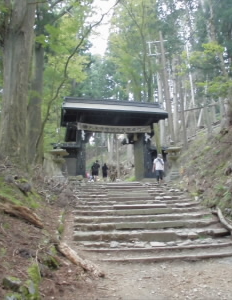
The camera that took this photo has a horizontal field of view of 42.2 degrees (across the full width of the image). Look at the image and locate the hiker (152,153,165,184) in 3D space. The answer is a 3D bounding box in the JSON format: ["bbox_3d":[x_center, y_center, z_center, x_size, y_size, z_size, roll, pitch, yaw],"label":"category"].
[{"bbox_3d":[2.386,1.076,16.750,0.580,1.670,0.450,1,-8,-5],"label":"hiker"}]

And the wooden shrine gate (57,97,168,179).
[{"bbox_3d":[-0.271,-0.567,19.434,6.450,5.070,3.540,2,-8,-11],"label":"wooden shrine gate"}]

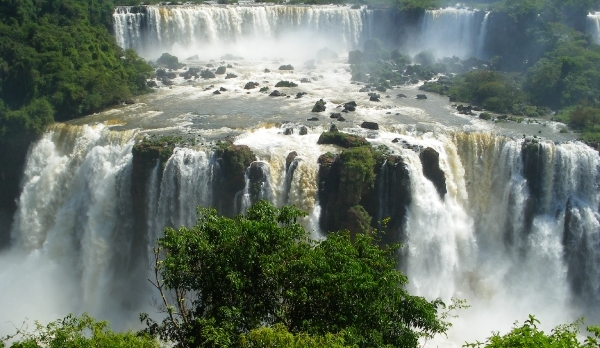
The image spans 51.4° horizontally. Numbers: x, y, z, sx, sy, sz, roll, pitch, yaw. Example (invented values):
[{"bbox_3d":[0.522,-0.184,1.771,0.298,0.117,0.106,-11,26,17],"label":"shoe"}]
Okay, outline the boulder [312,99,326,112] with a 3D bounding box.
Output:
[{"bbox_3d":[5.960,-20.950,190.810,4.200,3.200,3.800,1,17,2],"label":"boulder"}]

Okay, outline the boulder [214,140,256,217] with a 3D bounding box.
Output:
[{"bbox_3d":[-15.470,1.080,149.640,9.000,17.000,7.500,0,16,0],"label":"boulder"}]

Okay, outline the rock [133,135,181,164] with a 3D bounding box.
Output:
[{"bbox_3d":[-33.680,-5.750,146.460,9.800,5.500,6.000,0,16,0],"label":"rock"}]

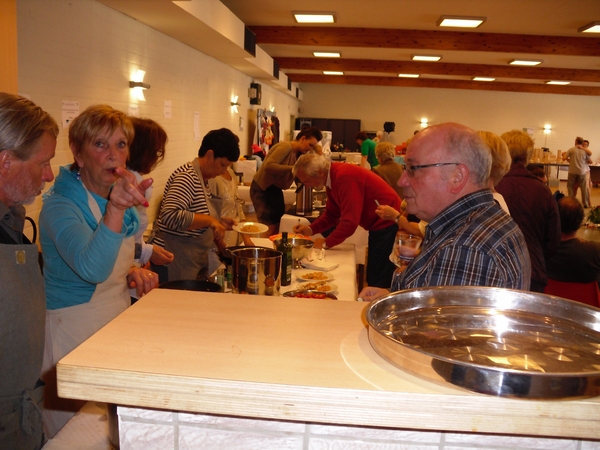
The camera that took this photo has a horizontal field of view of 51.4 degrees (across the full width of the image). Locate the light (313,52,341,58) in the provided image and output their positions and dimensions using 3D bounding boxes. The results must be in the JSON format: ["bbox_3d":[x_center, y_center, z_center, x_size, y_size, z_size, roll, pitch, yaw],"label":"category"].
[{"bbox_3d":[0.577,-3.579,13.076,0.600,0.065,0.600,3,9,4],"label":"light"}]

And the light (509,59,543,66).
[{"bbox_3d":[4.642,-3.334,12.810,0.600,0.065,0.600,3,9,4],"label":"light"}]

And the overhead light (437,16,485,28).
[{"bbox_3d":[2.274,-2.852,8.781,0.600,0.065,0.600,3,9,4],"label":"overhead light"}]

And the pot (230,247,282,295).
[{"bbox_3d":[-0.210,0.250,3.020,0.250,0.225,0.245,3,9,0],"label":"pot"}]

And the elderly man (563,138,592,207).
[{"bbox_3d":[6.739,-1.275,15.154,0.620,1.710,0.420,7,10,26],"label":"elderly man"}]

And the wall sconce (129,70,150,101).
[{"bbox_3d":[-1.666,-1.448,6.529,0.150,0.330,0.280,3,9,4],"label":"wall sconce"}]

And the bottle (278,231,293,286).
[{"bbox_3d":[-0.066,0.177,3.321,0.060,0.290,0.060,3,9,4],"label":"bottle"}]

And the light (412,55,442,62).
[{"bbox_3d":[2.630,-3.458,12.914,0.600,0.065,0.600,3,9,4],"label":"light"}]

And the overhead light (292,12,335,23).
[{"bbox_3d":[0.221,-2.974,8.955,0.600,0.065,0.600,3,9,4],"label":"overhead light"}]

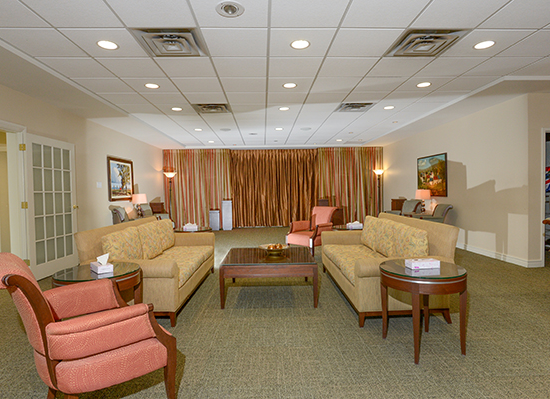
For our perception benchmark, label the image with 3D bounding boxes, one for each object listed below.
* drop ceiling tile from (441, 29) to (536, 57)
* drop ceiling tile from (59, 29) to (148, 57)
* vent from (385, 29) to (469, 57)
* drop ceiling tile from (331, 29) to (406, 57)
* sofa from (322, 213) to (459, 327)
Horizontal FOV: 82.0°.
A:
[{"bbox_3d":[2.077,-1.543,3.123,0.610,0.020,0.610,-1,2,-2],"label":"drop ceiling tile"},{"bbox_3d":[-1.579,-1.488,3.009,0.605,0.025,0.600,-1,2,-2],"label":"drop ceiling tile"},{"bbox_3d":[1.467,-1.543,3.109,0.600,0.050,0.600,-1,2,-2],"label":"vent"},{"bbox_3d":[0.858,-1.523,3.079,0.610,0.020,0.610,-1,2,-2],"label":"drop ceiling tile"},{"bbox_3d":[1.174,0.681,3.836,0.940,0.880,1.950,-1,2,-2],"label":"sofa"}]

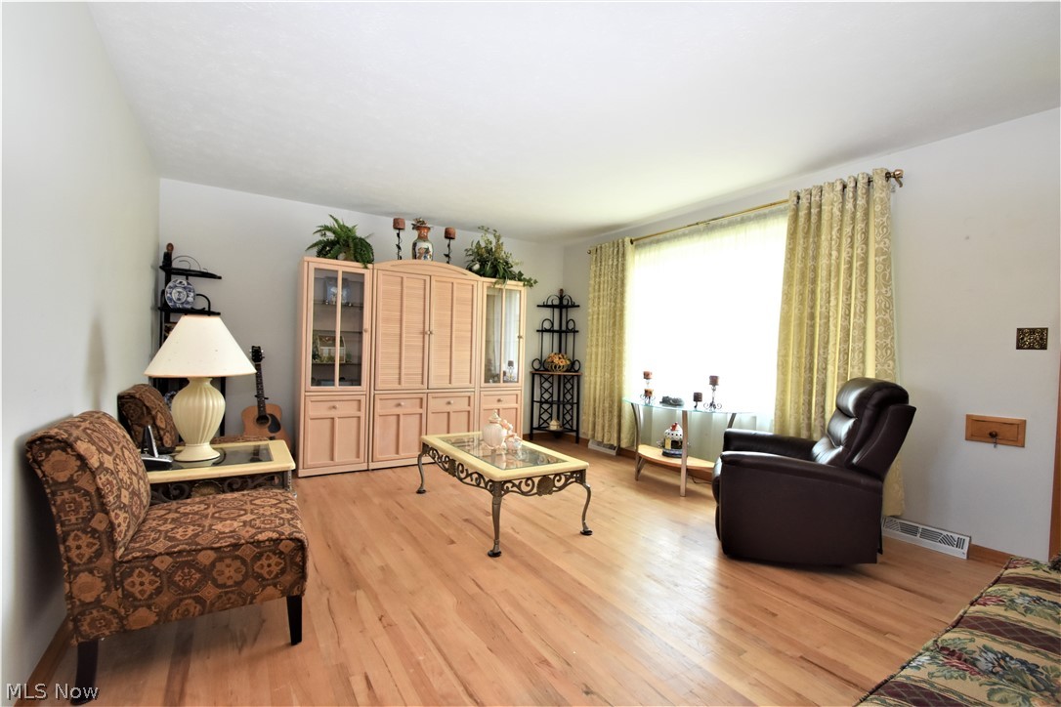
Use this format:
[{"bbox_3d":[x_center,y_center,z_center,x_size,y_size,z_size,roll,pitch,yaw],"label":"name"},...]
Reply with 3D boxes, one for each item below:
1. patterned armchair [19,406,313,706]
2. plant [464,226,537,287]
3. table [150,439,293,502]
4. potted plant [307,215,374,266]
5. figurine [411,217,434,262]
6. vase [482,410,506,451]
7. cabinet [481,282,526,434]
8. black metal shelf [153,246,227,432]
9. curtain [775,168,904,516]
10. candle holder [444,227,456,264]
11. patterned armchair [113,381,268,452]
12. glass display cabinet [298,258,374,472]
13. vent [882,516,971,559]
[{"bbox_3d":[-1.291,0.643,1.683,0.728,0.834,0.549,1,1,-30],"label":"patterned armchair"},{"bbox_3d":[-0.349,-1.041,4.900,0.850,0.580,0.470,1,1,-34],"label":"plant"},{"bbox_3d":[-1.580,0.794,2.195,0.670,0.560,0.610,1,1,-34],"label":"table"},{"bbox_3d":[-1.672,-0.987,3.904,0.565,0.427,0.460,1,1,-35],"label":"potted plant"},{"bbox_3d":[-1.084,-1.080,4.421,0.220,0.530,0.220,1,1,-34],"label":"figurine"},{"bbox_3d":[-0.253,0.528,3.105,0.180,0.260,0.170,2,1,0],"label":"vase"},{"bbox_3d":[-0.429,0.137,4.859,0.566,1.814,0.448,1,1,-35],"label":"cabinet"},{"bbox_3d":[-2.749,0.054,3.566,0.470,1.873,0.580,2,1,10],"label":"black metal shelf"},{"bbox_3d":[2.088,-0.098,3.033,0.130,2.205,0.820,1,1,-34],"label":"curtain"},{"bbox_3d":[-0.842,-1.060,4.585,0.120,0.480,0.120,1,1,-34],"label":"candle holder"},{"bbox_3d":[-2.022,0.616,2.765,0.740,0.875,0.590,1,1,-34],"label":"patterned armchair"},{"bbox_3d":[-1.785,0.117,4.019,0.580,1.850,0.410,1,1,-34],"label":"glass display cabinet"},{"bbox_3d":[2.367,1.097,2.669,0.065,0.123,0.405,1,1,-35],"label":"vent"}]

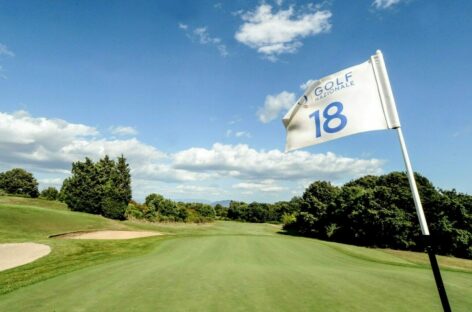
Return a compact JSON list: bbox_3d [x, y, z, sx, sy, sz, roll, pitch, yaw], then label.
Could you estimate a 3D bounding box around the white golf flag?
[{"bbox_3d":[0.430,-0.245,1.075,0.470,0.370,0.100,-12,-16,23],"label":"white golf flag"}]

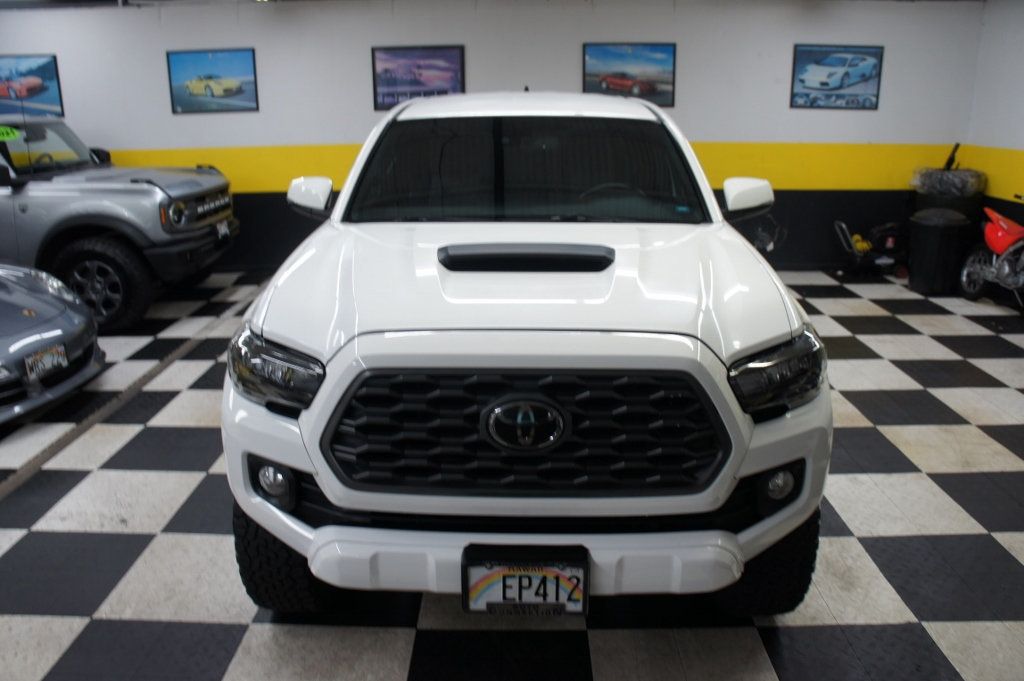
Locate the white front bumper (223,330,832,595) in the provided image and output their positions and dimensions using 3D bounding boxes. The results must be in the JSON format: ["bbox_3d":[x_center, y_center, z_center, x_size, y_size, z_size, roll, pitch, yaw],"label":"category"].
[{"bbox_3d":[0.037,0.310,2.103,1.870,0.590,0.520,0,17,1],"label":"white front bumper"}]

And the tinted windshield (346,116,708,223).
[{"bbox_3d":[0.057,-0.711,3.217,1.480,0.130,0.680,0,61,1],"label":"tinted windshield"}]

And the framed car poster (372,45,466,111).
[{"bbox_3d":[-0.975,-2.774,8.122,0.950,0.635,0.030,0,17,1],"label":"framed car poster"}]

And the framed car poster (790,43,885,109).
[{"bbox_3d":[3.402,-2.755,8.045,0.940,0.635,0.030,0,17,1],"label":"framed car poster"}]

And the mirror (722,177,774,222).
[{"bbox_3d":[1.010,-0.608,3.293,0.220,0.185,0.150,0,17,1],"label":"mirror"}]

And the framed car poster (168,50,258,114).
[{"bbox_3d":[-3.184,-2.751,8.172,0.940,0.635,0.030,0,17,1],"label":"framed car poster"}]

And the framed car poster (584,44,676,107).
[{"bbox_3d":[1.232,-2.783,8.078,0.950,0.635,0.030,0,17,1],"label":"framed car poster"}]

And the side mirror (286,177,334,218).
[{"bbox_3d":[-0.868,-0.619,3.326,0.215,0.180,0.150,0,17,1],"label":"side mirror"}]

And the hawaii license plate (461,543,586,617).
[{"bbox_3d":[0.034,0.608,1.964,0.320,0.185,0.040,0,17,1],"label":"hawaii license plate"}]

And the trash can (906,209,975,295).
[{"bbox_3d":[4.253,-0.880,7.709,0.600,0.730,0.600,0,17,1],"label":"trash can"}]

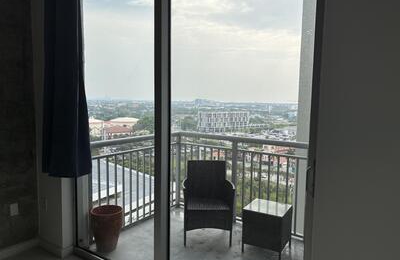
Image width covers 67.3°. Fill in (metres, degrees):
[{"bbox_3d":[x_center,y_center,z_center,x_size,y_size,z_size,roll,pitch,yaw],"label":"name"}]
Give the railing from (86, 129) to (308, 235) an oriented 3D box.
[{"bbox_3d":[0.012,0.692,3.258,1.885,1.102,1.555,5,6,35],"label":"railing"}]

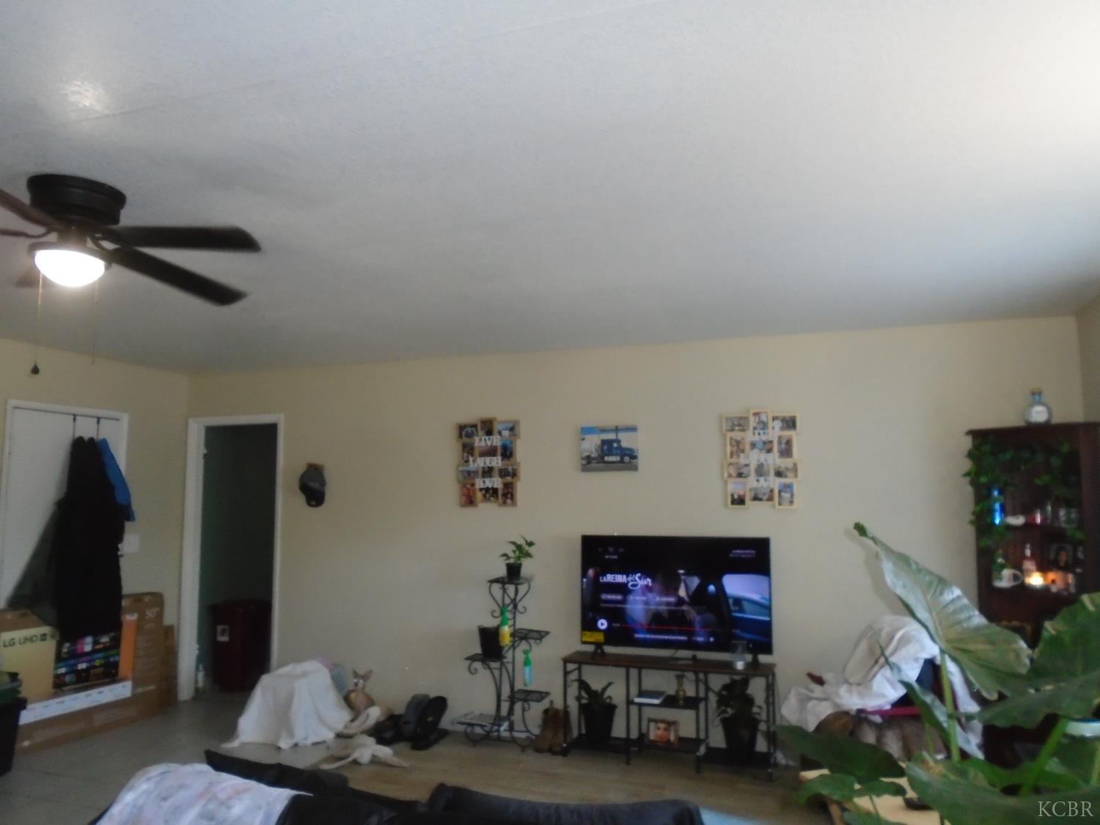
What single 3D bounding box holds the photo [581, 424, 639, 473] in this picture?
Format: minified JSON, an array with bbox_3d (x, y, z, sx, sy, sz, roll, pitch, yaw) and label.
[{"bbox_3d":[0.374,0.227,5.232,0.375,0.290,0.030,-2,-6,19],"label":"photo"}]

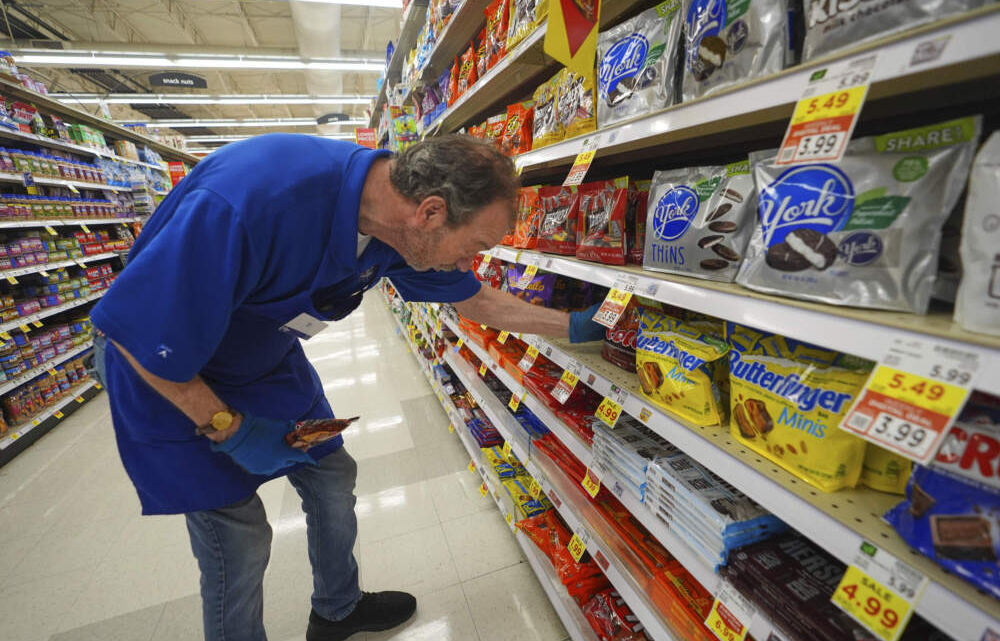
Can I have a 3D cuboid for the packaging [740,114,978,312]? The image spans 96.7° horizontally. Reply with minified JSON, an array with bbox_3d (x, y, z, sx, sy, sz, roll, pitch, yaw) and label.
[{"bbox_3d":[0.390,-0.117,0.526,0.060,0.180,0.226,-8,15,-18],"label":"packaging"}]

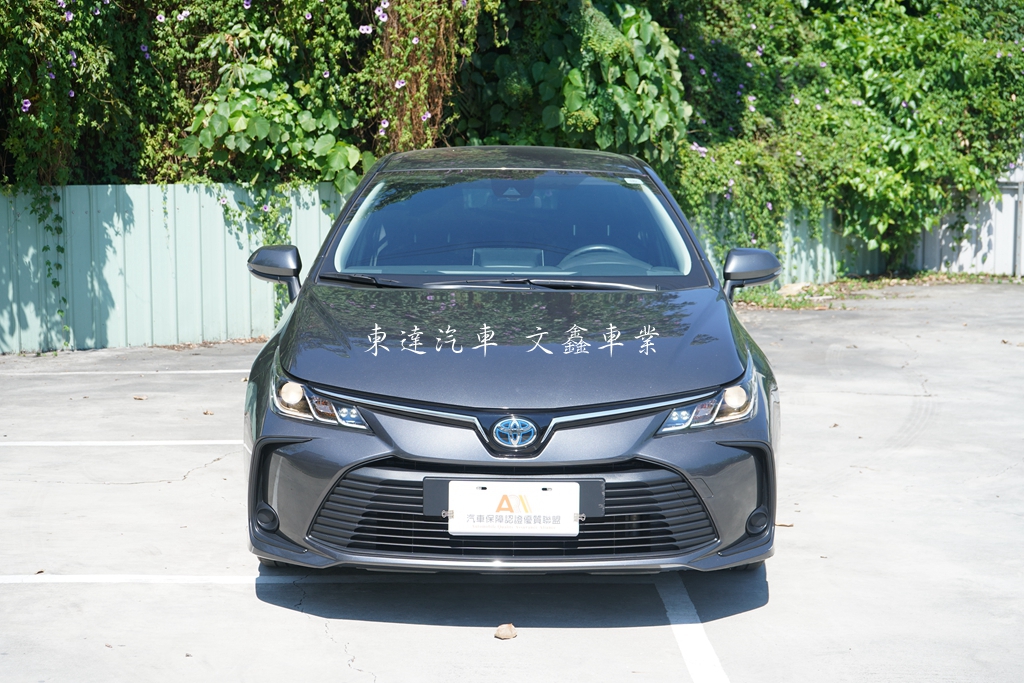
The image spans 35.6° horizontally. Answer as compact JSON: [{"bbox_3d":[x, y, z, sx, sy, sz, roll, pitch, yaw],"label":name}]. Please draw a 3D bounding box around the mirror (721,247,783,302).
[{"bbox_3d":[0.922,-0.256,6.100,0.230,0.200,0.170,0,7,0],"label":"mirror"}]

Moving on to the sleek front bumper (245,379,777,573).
[{"bbox_3d":[0.000,0.400,4.820,1.730,0.520,0.600,0,7,0],"label":"sleek front bumper"}]

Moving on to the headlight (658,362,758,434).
[{"bbox_3d":[0.610,0.177,4.950,0.340,0.180,0.440,-1,7,-10],"label":"headlight"}]

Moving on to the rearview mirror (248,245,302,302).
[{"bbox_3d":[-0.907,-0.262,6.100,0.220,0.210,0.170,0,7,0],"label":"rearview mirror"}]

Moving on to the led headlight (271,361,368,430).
[{"bbox_3d":[-0.595,0.170,4.950,0.340,0.180,0.440,1,7,10],"label":"led headlight"}]

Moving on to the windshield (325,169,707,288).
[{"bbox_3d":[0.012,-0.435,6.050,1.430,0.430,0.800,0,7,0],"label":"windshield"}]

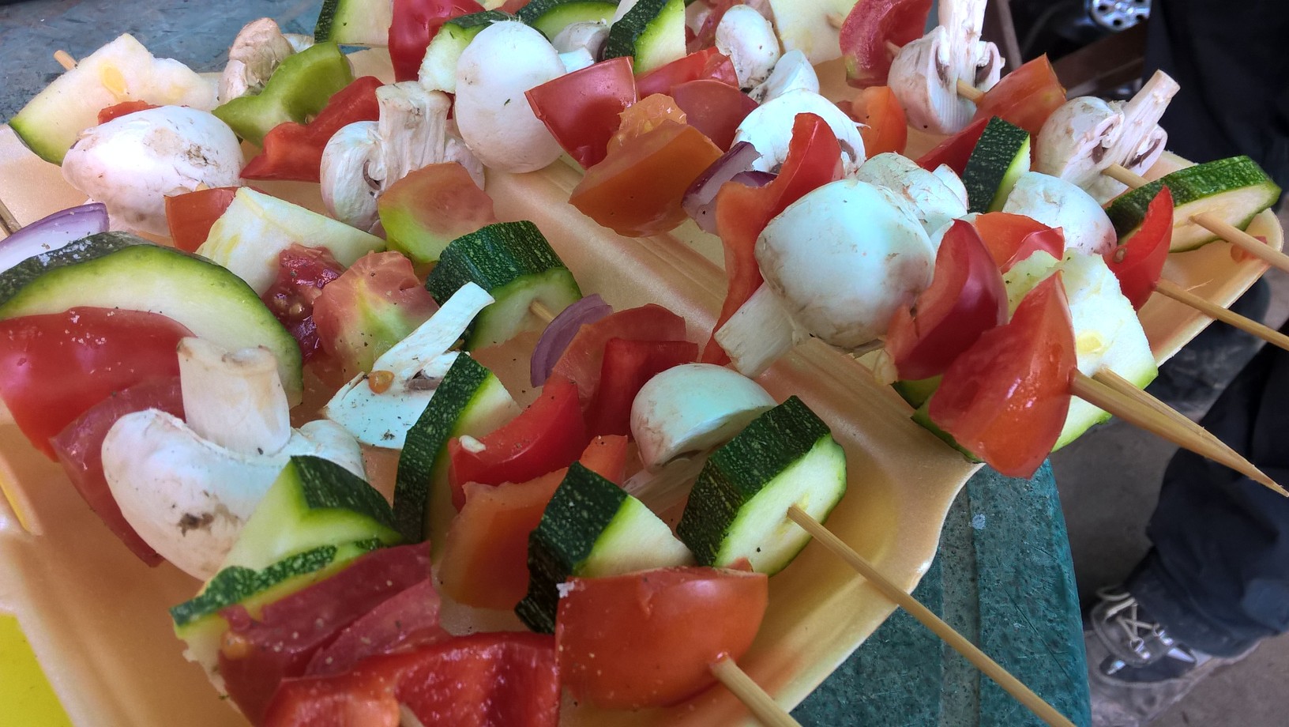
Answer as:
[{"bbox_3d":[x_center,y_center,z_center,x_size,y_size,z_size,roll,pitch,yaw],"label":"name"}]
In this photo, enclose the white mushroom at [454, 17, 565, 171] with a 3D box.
[{"bbox_3d":[-0.042,-0.086,0.345,0.042,0.047,0.036,0,0,41],"label":"white mushroom"}]

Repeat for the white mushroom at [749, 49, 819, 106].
[{"bbox_3d":[0.048,-0.096,0.360,0.028,0.025,0.022,-16,44,-44],"label":"white mushroom"}]

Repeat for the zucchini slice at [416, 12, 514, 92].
[{"bbox_3d":[-0.063,-0.112,0.383,0.036,0.030,0.020,-36,55,-25],"label":"zucchini slice"}]

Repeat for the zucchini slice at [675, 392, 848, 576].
[{"bbox_3d":[0.028,0.029,0.250,0.045,0.034,0.017,-36,55,-25],"label":"zucchini slice"}]

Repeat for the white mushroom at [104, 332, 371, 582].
[{"bbox_3d":[-0.082,0.020,0.212,0.049,0.046,0.048,-5,12,1],"label":"white mushroom"}]

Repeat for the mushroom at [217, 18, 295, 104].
[{"bbox_3d":[-0.139,-0.108,0.380,0.027,0.032,0.025,-36,55,-25],"label":"mushroom"}]

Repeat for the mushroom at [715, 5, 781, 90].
[{"bbox_3d":[0.039,-0.119,0.400,0.026,0.028,0.032,0,72,-22],"label":"mushroom"}]

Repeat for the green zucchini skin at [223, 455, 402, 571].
[{"bbox_3d":[-0.078,0.036,0.248,0.038,0.024,0.023,-13,48,-8],"label":"green zucchini skin"}]

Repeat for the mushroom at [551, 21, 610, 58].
[{"bbox_3d":[-0.026,-0.125,0.420,0.032,0.028,0.032,-16,25,10],"label":"mushroom"}]

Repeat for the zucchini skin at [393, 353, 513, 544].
[{"bbox_3d":[-0.046,0.022,0.264,0.014,0.046,0.026,38,30,31],"label":"zucchini skin"}]

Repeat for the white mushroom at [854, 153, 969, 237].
[{"bbox_3d":[0.076,-0.045,0.302,0.036,0.032,0.036,0,37,0],"label":"white mushroom"}]

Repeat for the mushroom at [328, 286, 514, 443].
[{"bbox_3d":[-0.053,0.003,0.237,0.040,0.042,0.014,20,12,-29],"label":"mushroom"}]

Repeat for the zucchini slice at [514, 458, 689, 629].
[{"bbox_3d":[-0.006,0.036,0.197,0.032,0.032,0.014,6,24,-46],"label":"zucchini slice"}]

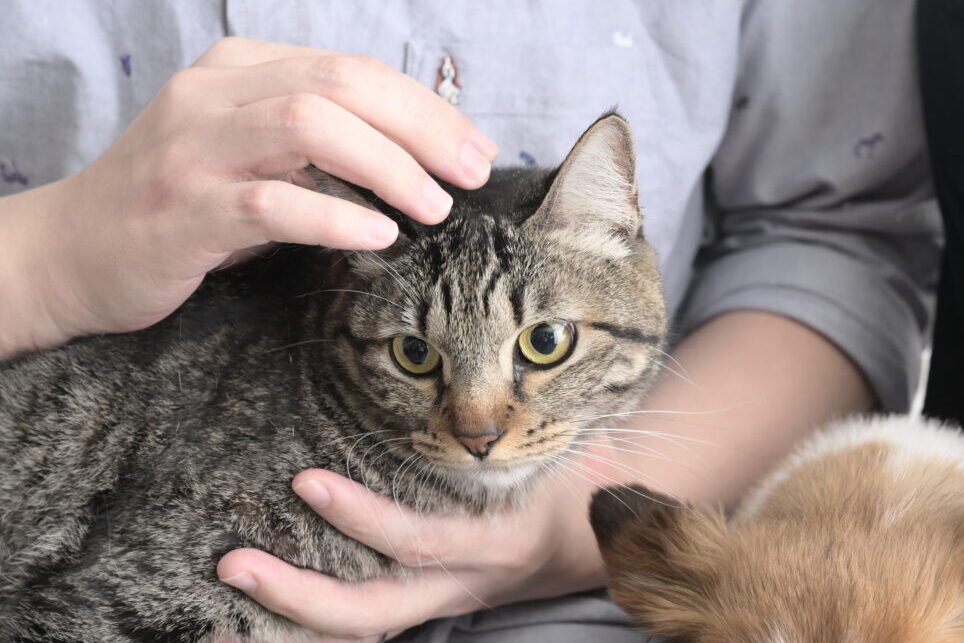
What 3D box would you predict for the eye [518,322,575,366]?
[{"bbox_3d":[0.020,0.007,0.590,0.018,0.014,0.009,5,8,-2],"label":"eye"}]

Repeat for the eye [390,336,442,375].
[{"bbox_3d":[-0.021,0.011,0.595,0.017,0.013,0.009,7,8,11],"label":"eye"}]

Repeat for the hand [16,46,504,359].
[{"bbox_3d":[-0.074,-0.041,0.605,0.155,0.100,0.088,4,9,6],"label":"hand"}]

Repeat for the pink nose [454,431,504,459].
[{"bbox_3d":[-0.001,0.037,0.572,0.015,0.009,0.009,6,12,5],"label":"pink nose"}]

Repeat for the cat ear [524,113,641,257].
[{"bbox_3d":[0.034,-0.045,0.622,0.037,0.047,0.026,6,5,-8],"label":"cat ear"}]

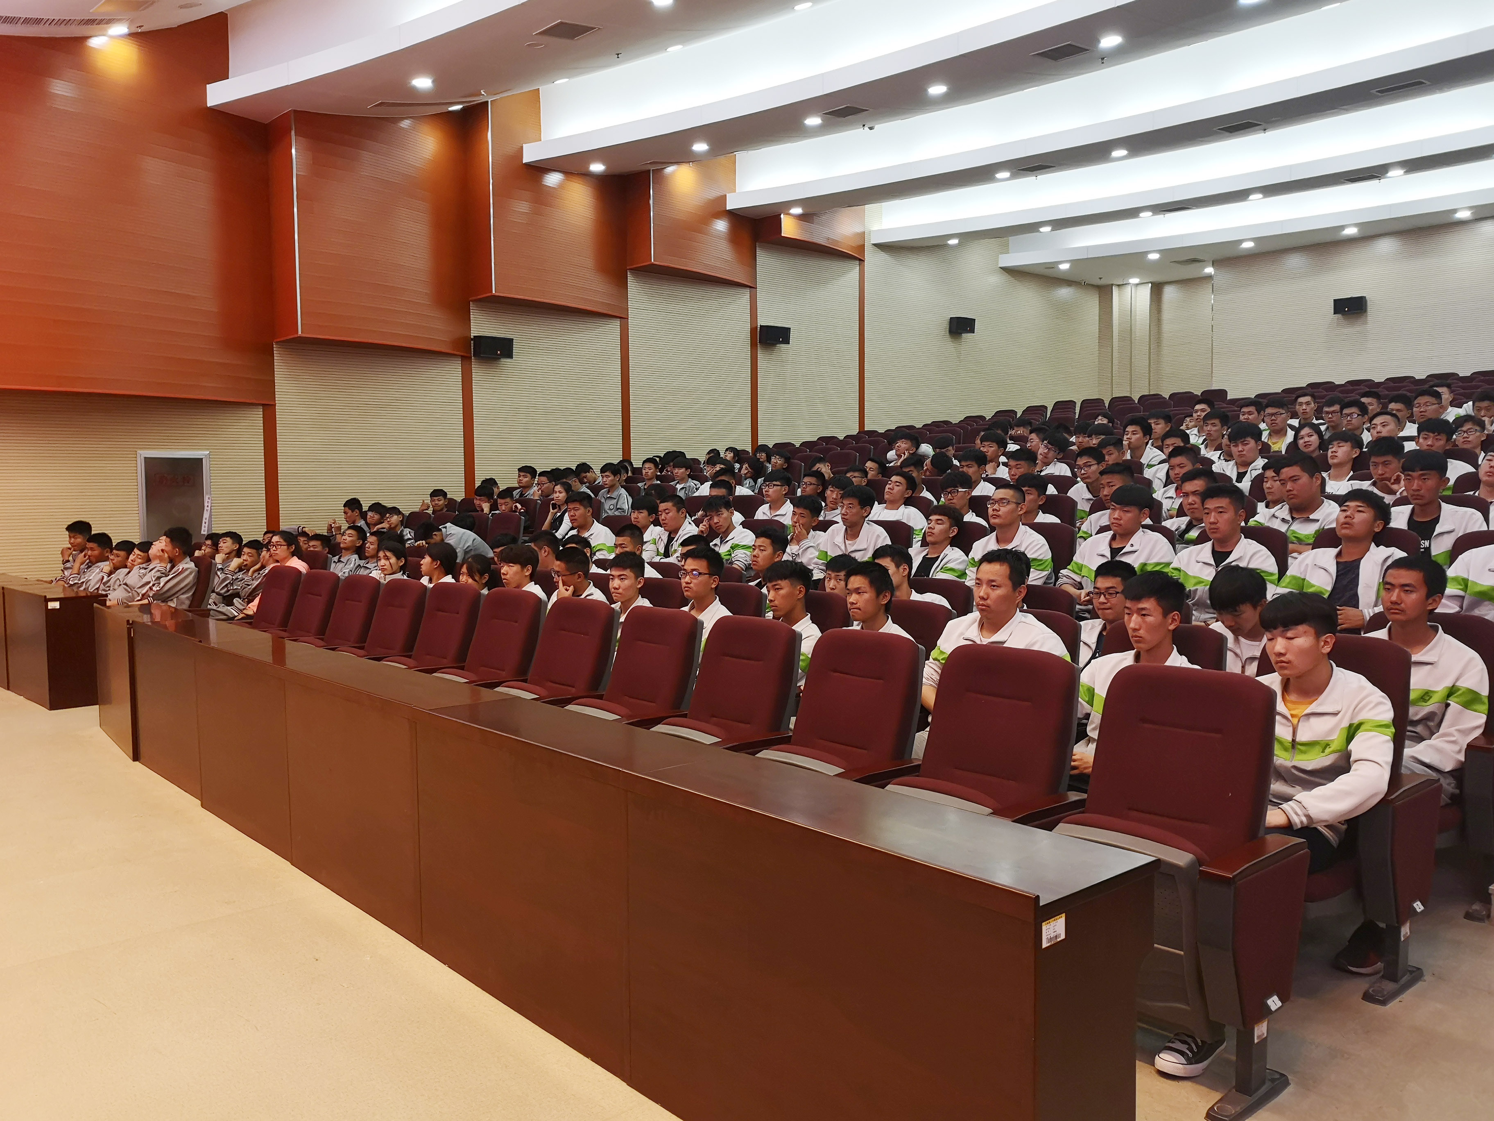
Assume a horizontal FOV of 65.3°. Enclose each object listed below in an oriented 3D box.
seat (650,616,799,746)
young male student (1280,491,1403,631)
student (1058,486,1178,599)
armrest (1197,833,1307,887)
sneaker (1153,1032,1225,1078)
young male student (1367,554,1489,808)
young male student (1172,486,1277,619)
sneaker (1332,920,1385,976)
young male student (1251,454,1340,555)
[{"bbox_3d":[-0.106,0.693,4.461,0.520,0.930,0.530,-4,5,-42],"label":"seat"},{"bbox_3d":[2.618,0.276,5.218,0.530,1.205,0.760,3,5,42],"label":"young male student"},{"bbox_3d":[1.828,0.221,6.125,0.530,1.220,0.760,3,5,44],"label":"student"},{"bbox_3d":[1.248,0.740,2.859,0.400,0.042,0.090,-3,5,-41],"label":"armrest"},{"bbox_3d":[1.171,1.258,3.059,0.277,0.105,0.103,-3,5,-41],"label":"sneaker"},{"bbox_3d":[2.329,0.593,4.177,0.760,1.220,0.530,-4,5,-44],"label":"young male student"},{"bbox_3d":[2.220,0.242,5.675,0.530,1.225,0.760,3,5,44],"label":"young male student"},{"bbox_3d":[1.950,1.206,3.655,0.270,0.125,0.105,-3,5,-41],"label":"sneaker"},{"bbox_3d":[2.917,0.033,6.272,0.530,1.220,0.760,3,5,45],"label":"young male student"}]

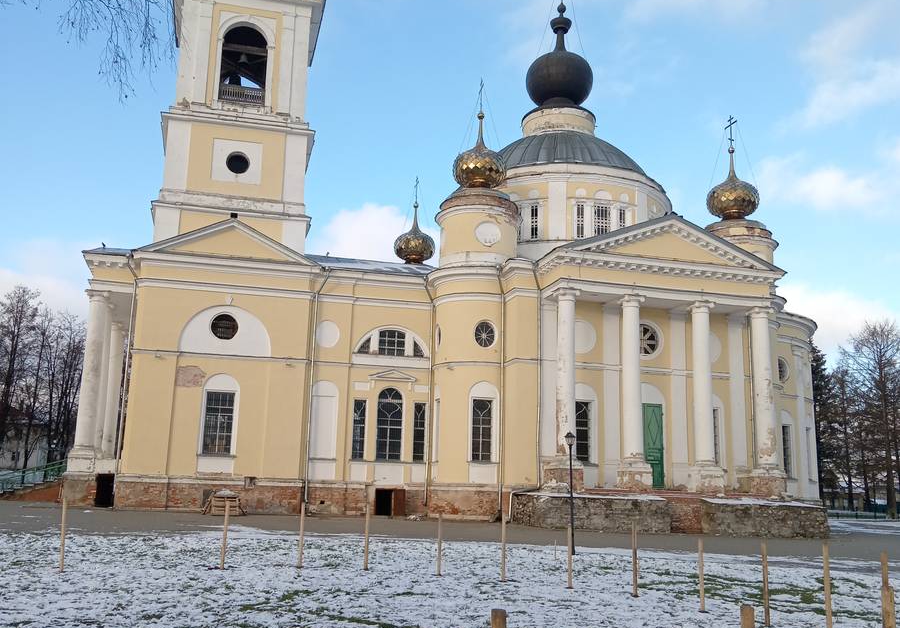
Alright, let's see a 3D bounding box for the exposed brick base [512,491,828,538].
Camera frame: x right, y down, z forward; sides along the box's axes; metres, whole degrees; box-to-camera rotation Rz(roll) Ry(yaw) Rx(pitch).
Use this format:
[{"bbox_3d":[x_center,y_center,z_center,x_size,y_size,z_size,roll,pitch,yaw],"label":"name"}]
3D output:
[{"bbox_3d":[9.102,8.346,35.791,12.666,1.373,3.200,4,-12,-14],"label":"exposed brick base"}]

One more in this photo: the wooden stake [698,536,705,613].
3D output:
[{"bbox_3d":[3.482,3.597,11.987,0.063,0.981,0.063,2,-11,0],"label":"wooden stake"}]

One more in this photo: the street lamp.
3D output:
[{"bbox_3d":[2.988,4.320,20.984,0.270,2.928,0.270,4,-12,-14],"label":"street lamp"}]

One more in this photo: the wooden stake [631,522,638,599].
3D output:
[{"bbox_3d":[2.792,3.695,13.060,0.063,1.077,0.063,2,-11,0],"label":"wooden stake"}]

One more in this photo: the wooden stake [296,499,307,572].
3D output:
[{"bbox_3d":[-2.659,3.963,15.535,0.063,1.143,0.063,2,-11,0],"label":"wooden stake"}]

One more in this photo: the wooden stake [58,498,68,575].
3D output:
[{"bbox_3d":[-6.282,3.589,14.098,0.063,1.184,0.063,-2,-10,-1],"label":"wooden stake"}]

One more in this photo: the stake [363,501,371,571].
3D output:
[{"bbox_3d":[-1.469,3.951,15.448,0.063,1.190,0.063,2,-11,0],"label":"stake"}]

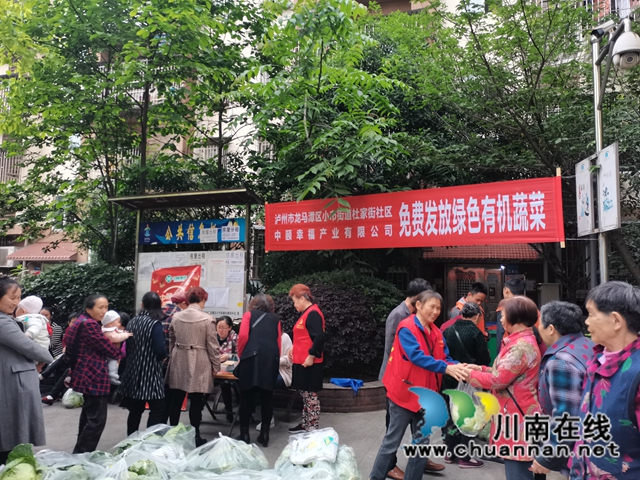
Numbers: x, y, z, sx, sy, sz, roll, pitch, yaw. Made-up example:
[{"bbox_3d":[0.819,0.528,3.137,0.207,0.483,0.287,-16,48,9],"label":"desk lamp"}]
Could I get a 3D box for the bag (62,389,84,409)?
[{"bbox_3d":[-3.101,1.964,6.062,0.280,0.230,0.250,3,-5,-26],"label":"bag"}]

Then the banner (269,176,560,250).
[{"bbox_3d":[0.887,-0.258,6.181,4.014,0.700,0.040,-2,-6,32],"label":"banner"}]

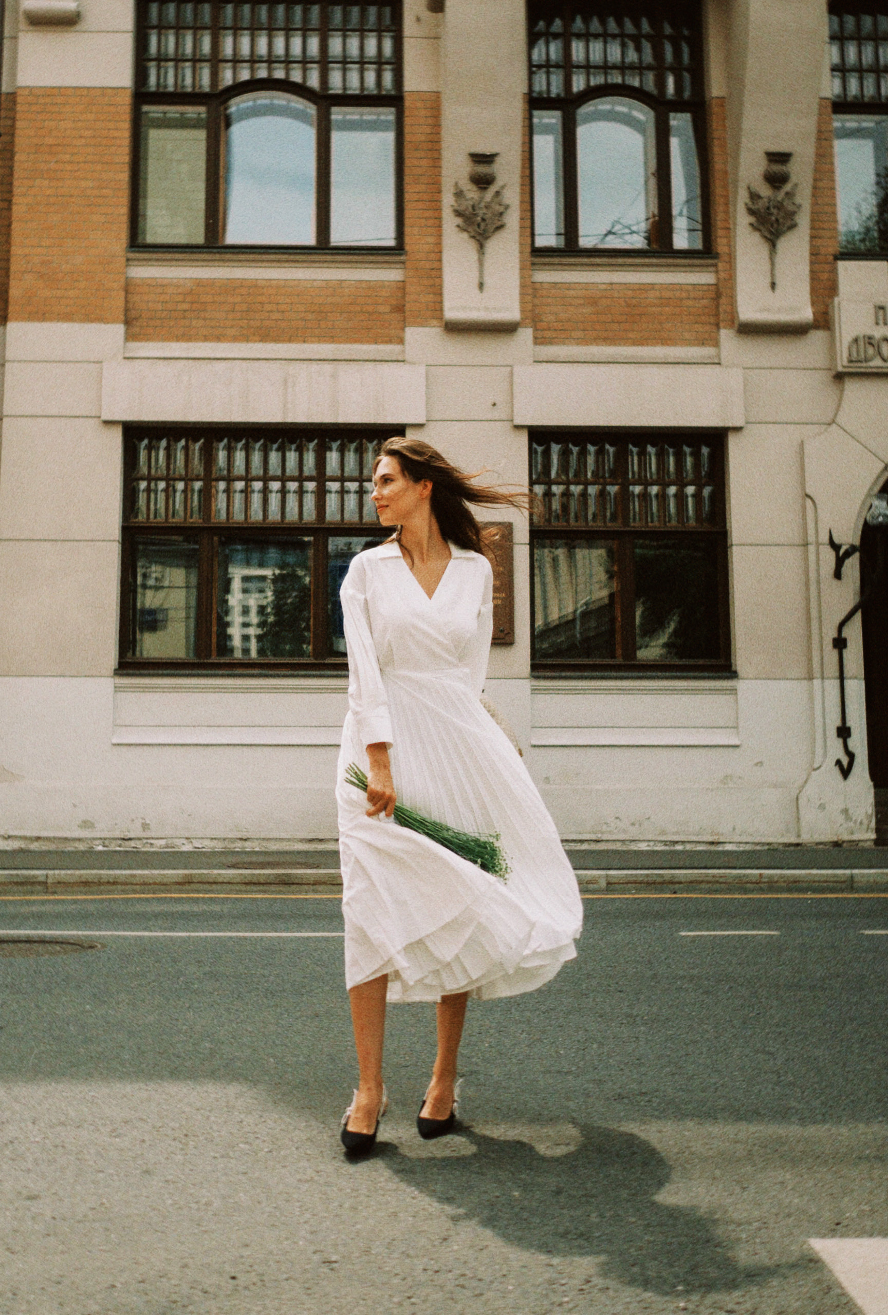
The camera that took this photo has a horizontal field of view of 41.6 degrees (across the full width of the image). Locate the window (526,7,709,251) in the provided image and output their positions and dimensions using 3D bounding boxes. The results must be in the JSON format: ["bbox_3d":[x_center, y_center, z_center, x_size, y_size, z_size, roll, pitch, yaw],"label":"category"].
[{"bbox_3d":[1.752,-5.314,11.668,1.782,2.697,0.250,0,-7,-2],"label":"window"}]

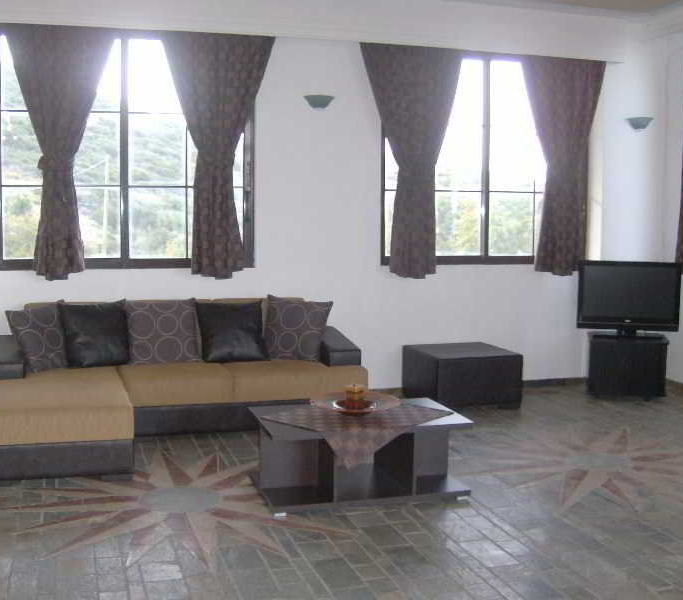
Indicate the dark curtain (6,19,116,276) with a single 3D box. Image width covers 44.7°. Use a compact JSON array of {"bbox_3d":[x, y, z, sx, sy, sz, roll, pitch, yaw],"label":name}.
[{"bbox_3d":[-2.087,-1.069,6.177,0.760,1.862,0.133,-1,5,-15],"label":"dark curtain"}]

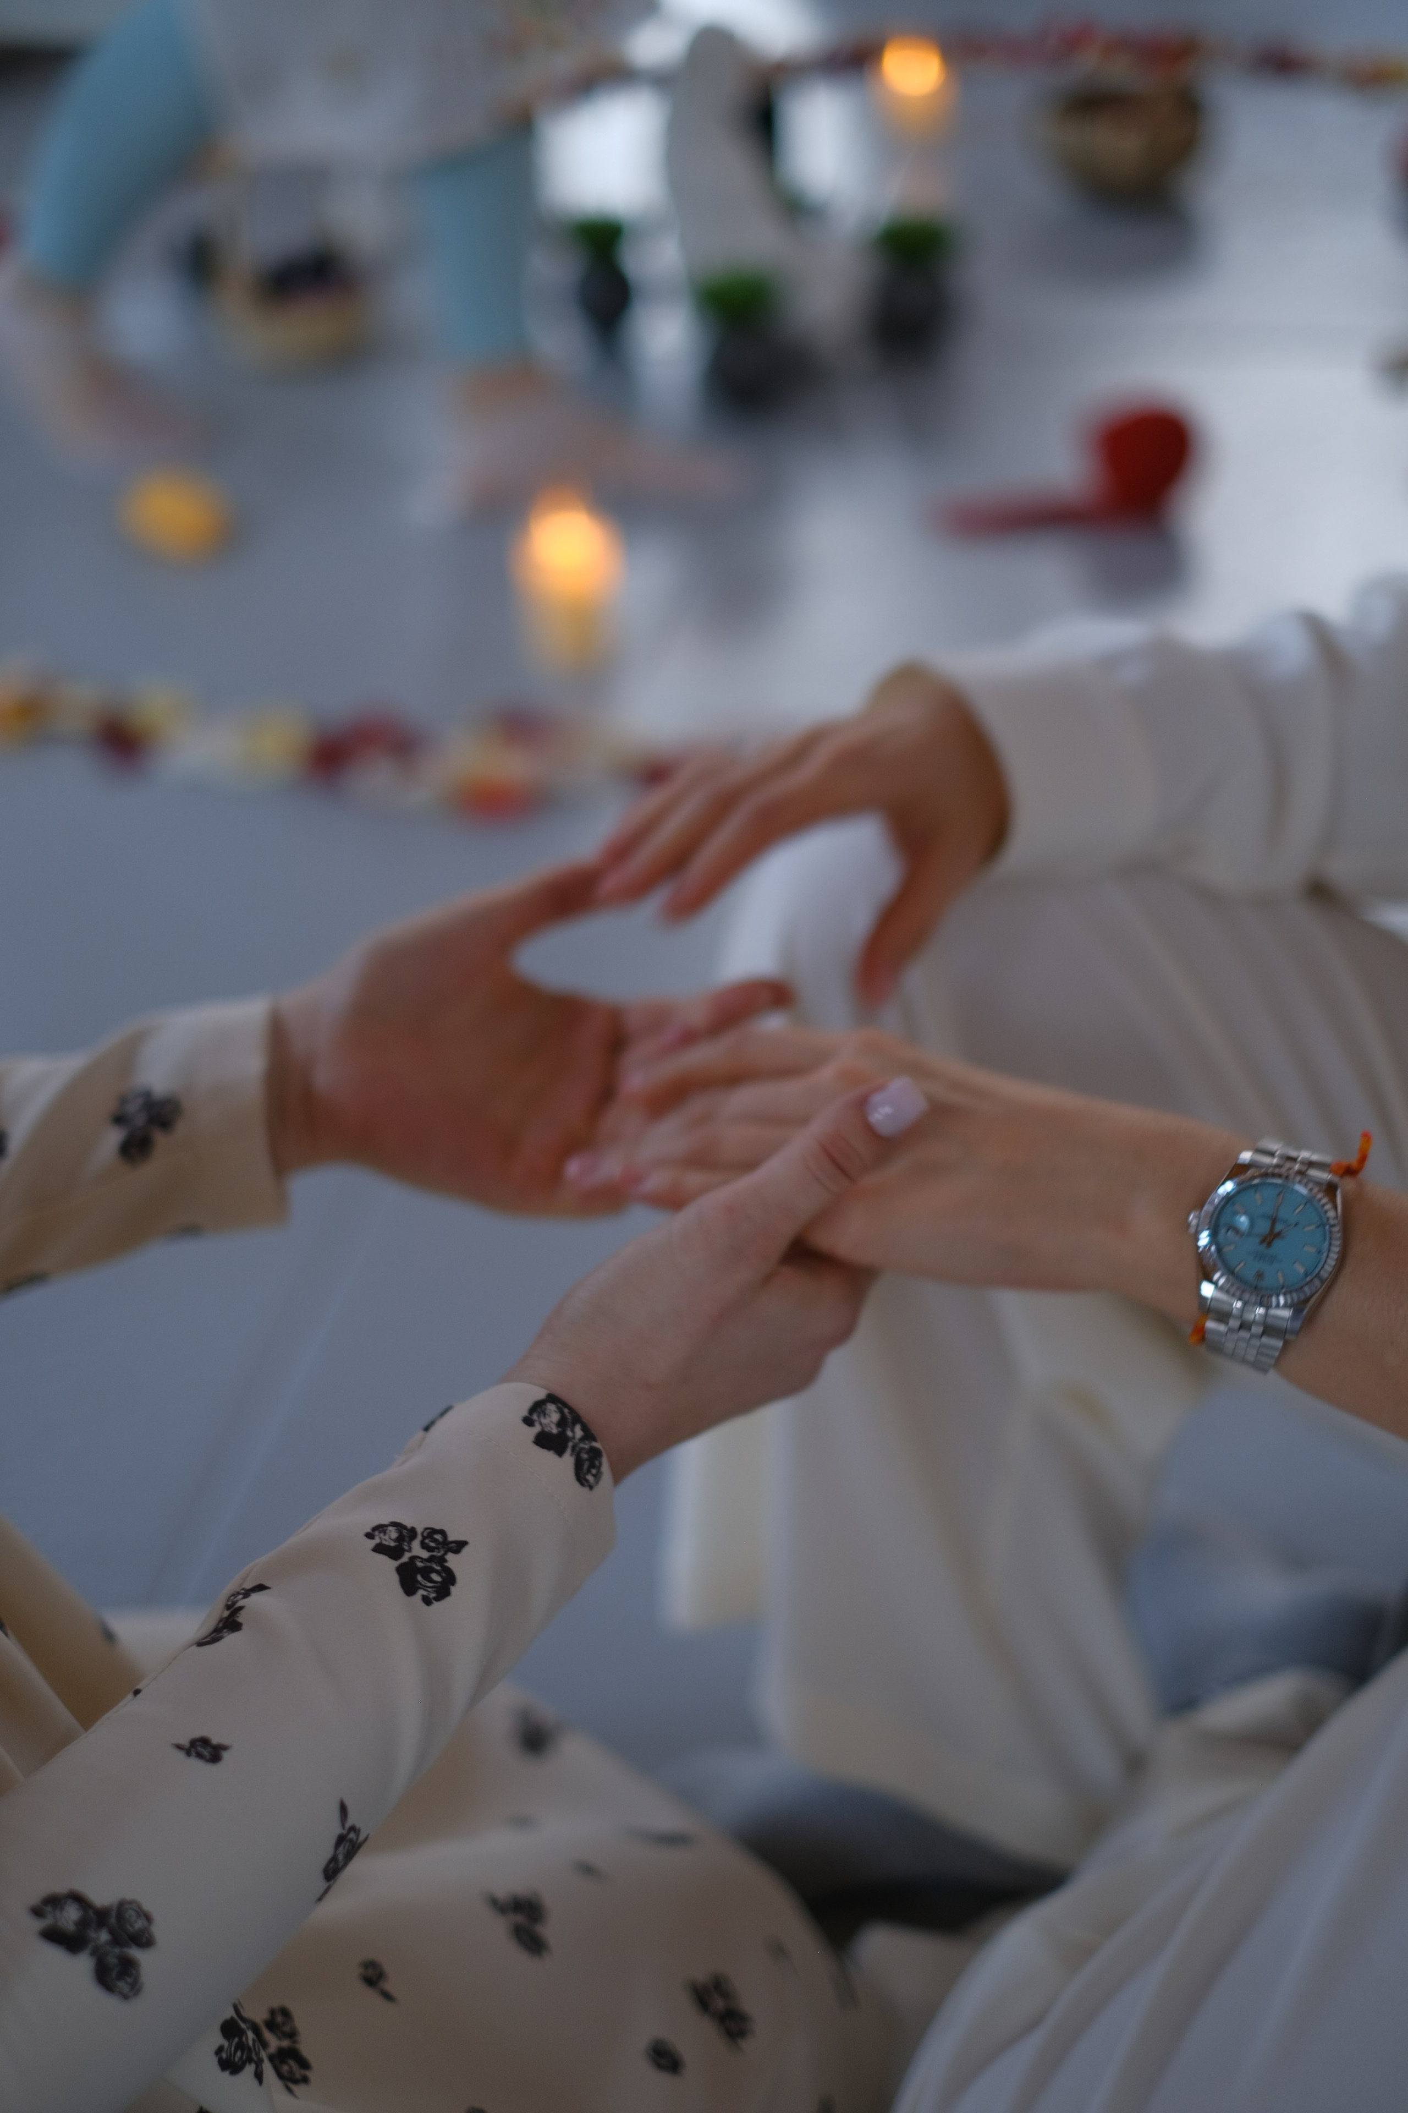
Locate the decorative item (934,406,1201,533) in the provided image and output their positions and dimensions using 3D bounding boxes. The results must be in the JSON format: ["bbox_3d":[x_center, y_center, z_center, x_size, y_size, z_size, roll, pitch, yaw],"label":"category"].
[{"bbox_3d":[0.300,-0.490,2.581,0.195,0.080,0.100,0,27,0],"label":"decorative item"}]

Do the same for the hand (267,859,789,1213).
[{"bbox_3d":[-0.054,-0.004,0.970,0.160,0.060,0.092,-7,51,-19],"label":"hand"}]

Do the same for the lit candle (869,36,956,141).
[{"bbox_3d":[0.272,-1.258,4.053,0.085,0.113,0.085,0,27,0],"label":"lit candle"}]

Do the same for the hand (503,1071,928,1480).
[{"bbox_3d":[0.005,0.056,0.800,0.140,0.068,0.075,-42,11,-18],"label":"hand"}]

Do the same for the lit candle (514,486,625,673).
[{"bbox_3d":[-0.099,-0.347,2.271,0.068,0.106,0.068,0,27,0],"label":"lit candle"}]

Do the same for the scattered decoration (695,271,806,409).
[{"bbox_3d":[0.043,-0.669,2.908,0.099,0.103,0.099,0,27,0],"label":"scattered decoration"}]

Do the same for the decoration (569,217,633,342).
[{"bbox_3d":[-0.103,-0.779,3.117,0.066,0.108,0.066,0,27,0],"label":"decoration"}]

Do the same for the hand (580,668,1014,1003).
[{"bbox_3d":[0.033,-0.075,1.030,0.145,0.088,0.078,-21,19,-9],"label":"hand"}]

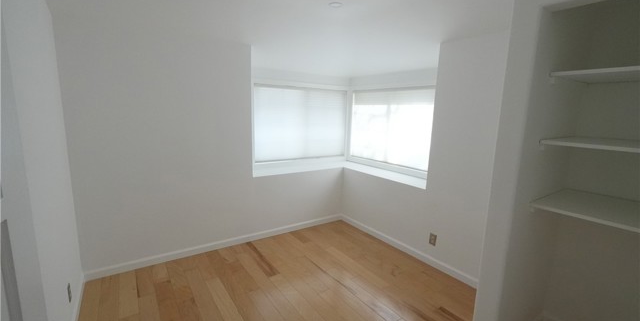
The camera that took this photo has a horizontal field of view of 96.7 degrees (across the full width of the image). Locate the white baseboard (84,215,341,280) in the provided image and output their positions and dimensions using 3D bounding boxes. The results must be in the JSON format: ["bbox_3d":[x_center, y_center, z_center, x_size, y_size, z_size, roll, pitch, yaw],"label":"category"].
[{"bbox_3d":[-0.906,0.946,3.372,2.922,0.090,0.015,-5,11,-34],"label":"white baseboard"}]

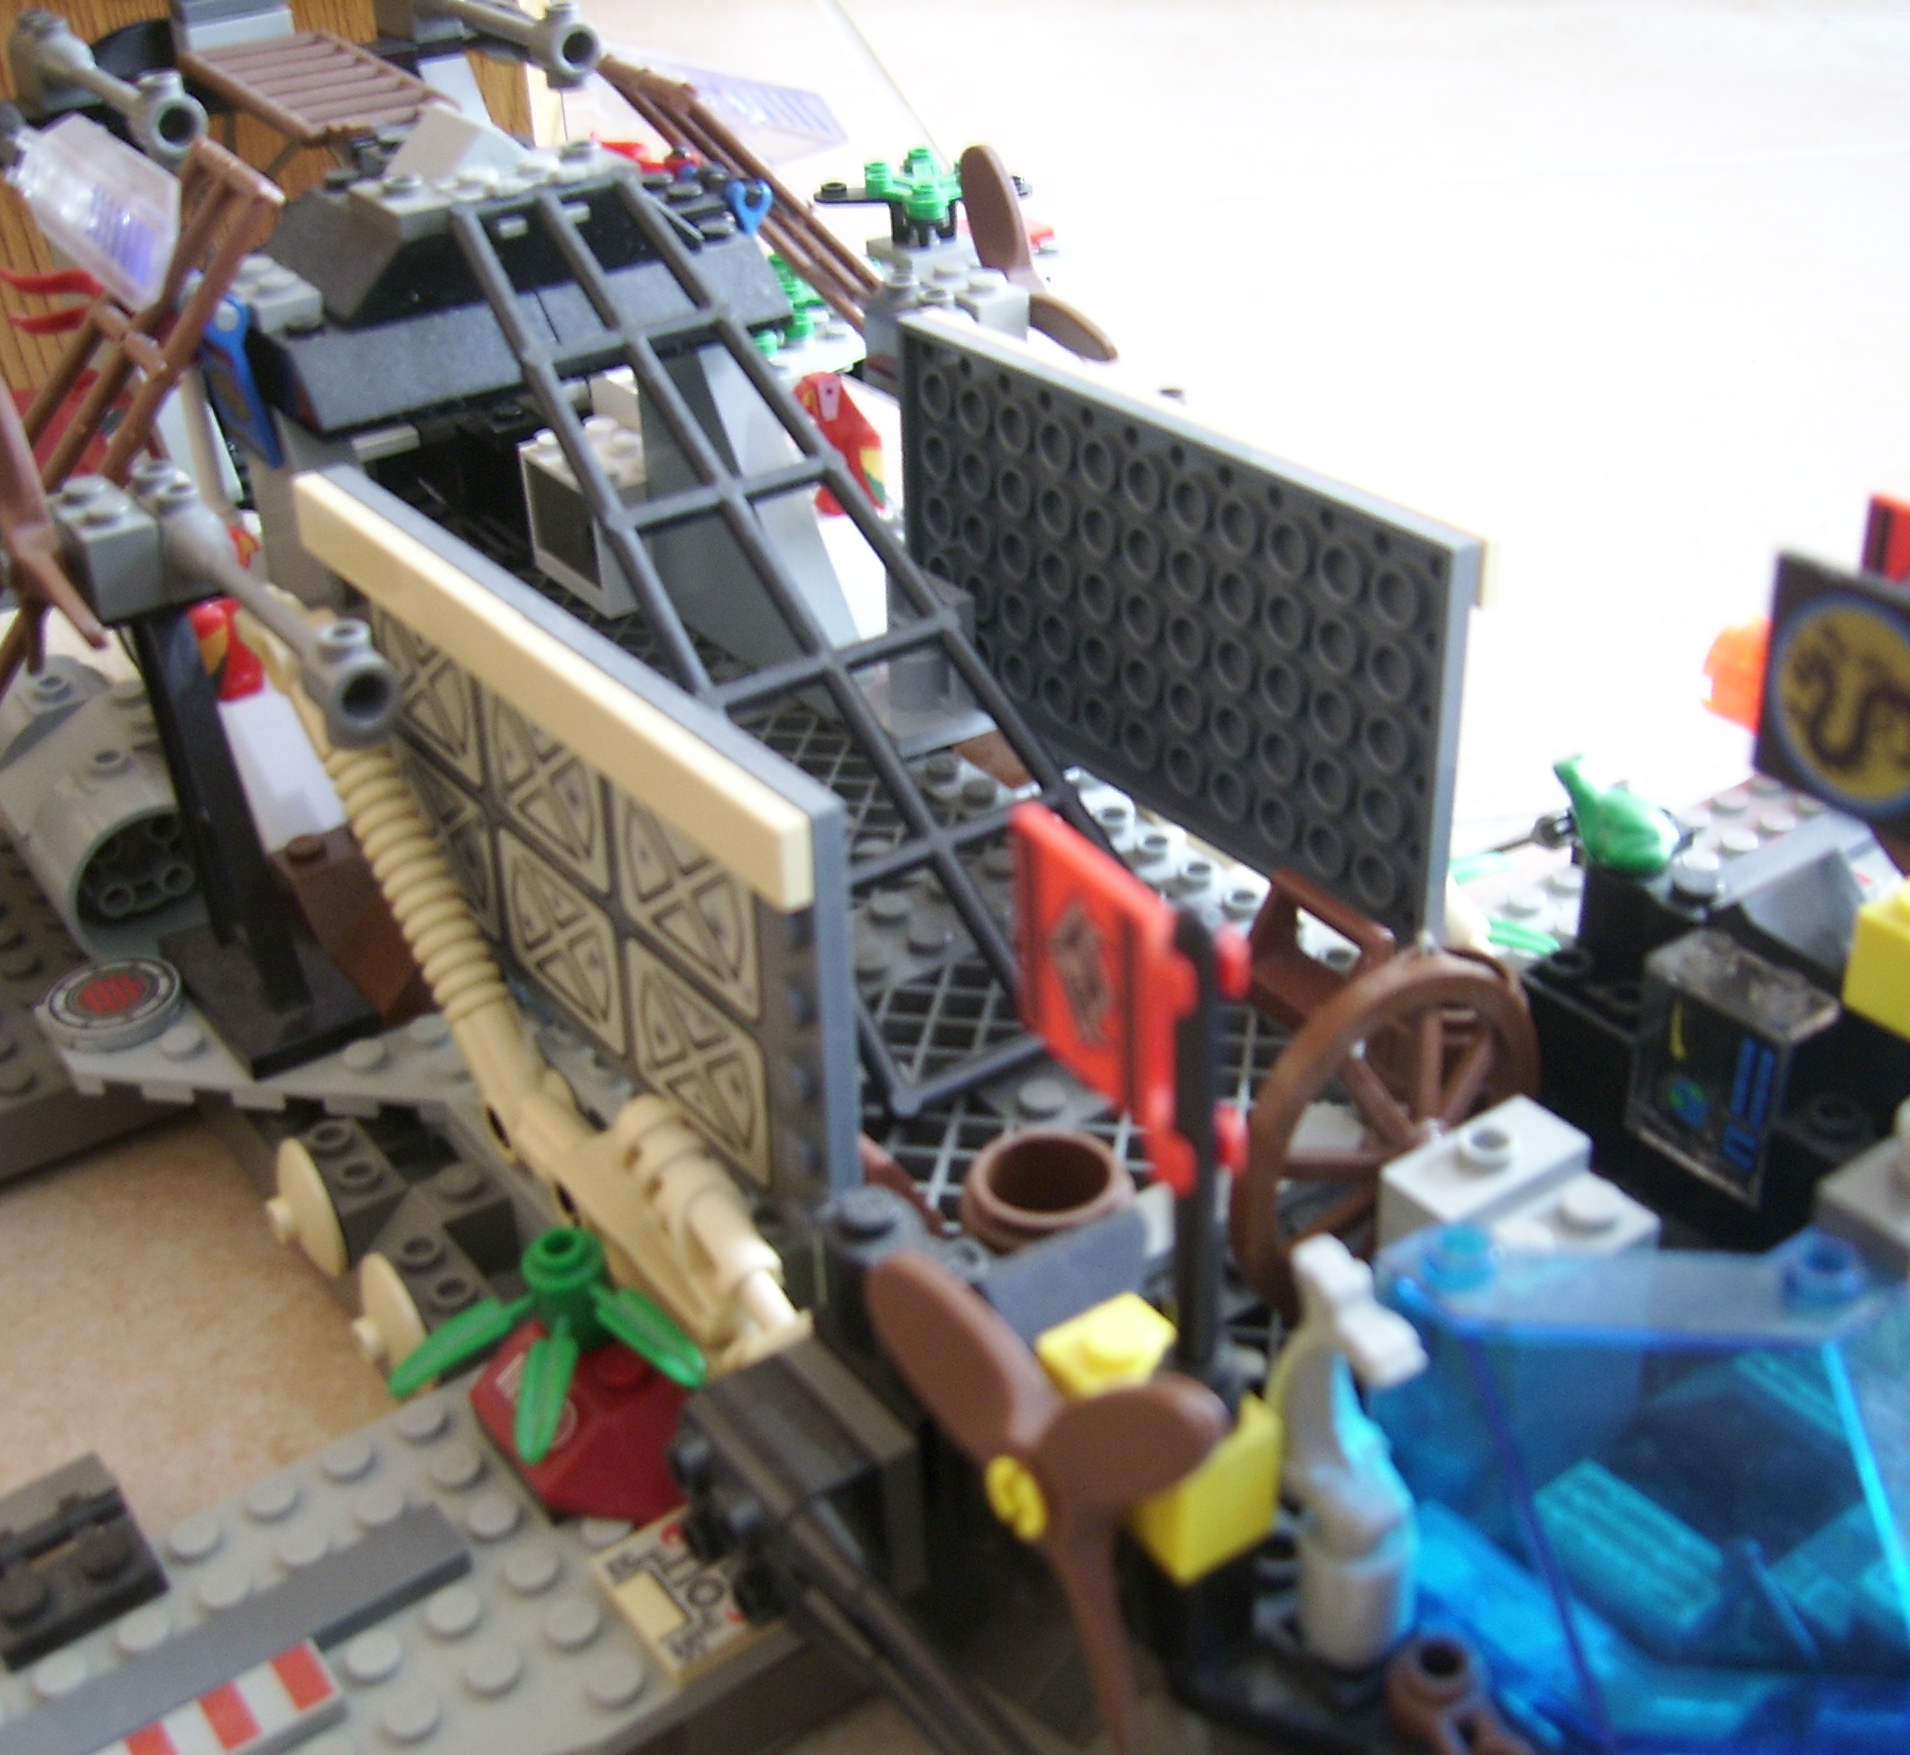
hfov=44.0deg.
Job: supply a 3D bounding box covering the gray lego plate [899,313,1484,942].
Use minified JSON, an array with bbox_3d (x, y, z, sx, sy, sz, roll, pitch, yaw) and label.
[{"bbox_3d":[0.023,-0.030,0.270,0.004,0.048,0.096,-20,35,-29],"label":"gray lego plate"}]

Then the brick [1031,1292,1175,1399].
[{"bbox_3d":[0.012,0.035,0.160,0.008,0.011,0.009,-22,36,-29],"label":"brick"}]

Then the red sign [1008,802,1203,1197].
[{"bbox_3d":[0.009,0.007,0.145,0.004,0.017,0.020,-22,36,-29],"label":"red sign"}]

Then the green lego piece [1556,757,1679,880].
[{"bbox_3d":[0.064,-0.006,0.227,0.007,0.011,0.011,-22,36,-29],"label":"green lego piece"}]

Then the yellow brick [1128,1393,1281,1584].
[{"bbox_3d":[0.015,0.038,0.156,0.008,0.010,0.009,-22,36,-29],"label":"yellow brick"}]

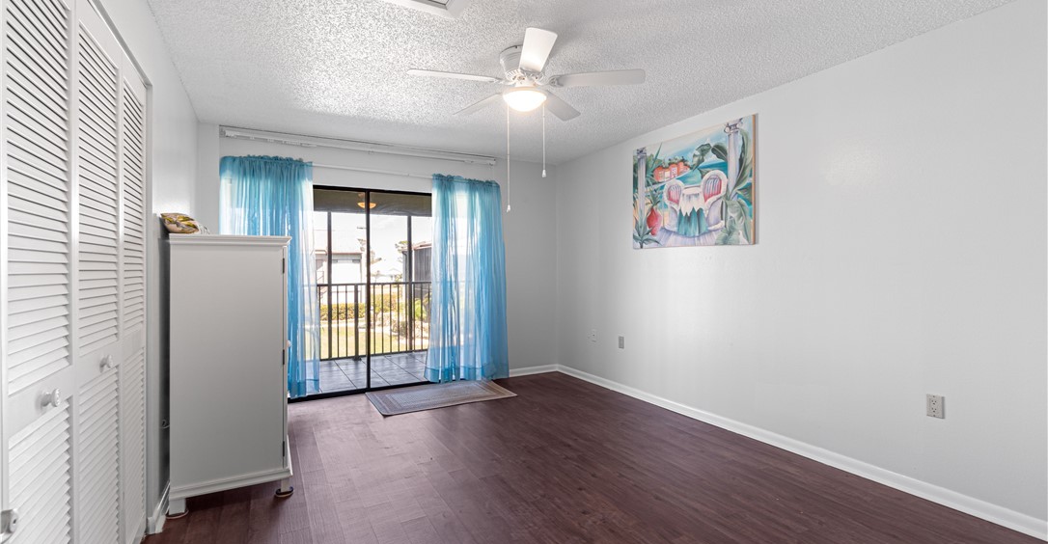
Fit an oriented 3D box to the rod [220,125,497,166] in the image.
[{"bbox_3d":[-1.425,-1.192,4.233,2.508,0.090,0.075,0,0,-27],"label":"rod"}]

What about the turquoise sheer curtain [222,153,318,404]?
[{"bbox_3d":[-2.202,0.086,3.814,0.756,2.096,0.120,0,0,-27],"label":"turquoise sheer curtain"}]

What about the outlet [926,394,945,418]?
[{"bbox_3d":[2.137,0.699,2.266,0.010,0.115,0.071,0,0,-31],"label":"outlet"}]

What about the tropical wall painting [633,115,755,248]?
[{"bbox_3d":[1.329,-0.673,3.599,0.030,0.930,1.170,0,0,-31],"label":"tropical wall painting"}]

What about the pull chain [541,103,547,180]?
[{"bbox_3d":[0.117,-0.760,2.510,0.020,0.445,0.020,0,0,0],"label":"pull chain"}]

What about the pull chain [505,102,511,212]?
[{"bbox_3d":[-0.097,-0.663,2.510,0.020,0.640,0.020,0,0,0],"label":"pull chain"}]

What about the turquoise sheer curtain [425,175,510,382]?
[{"bbox_3d":[-0.585,0.088,4.638,0.939,2.176,0.130,0,0,-27],"label":"turquoise sheer curtain"}]

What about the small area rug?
[{"bbox_3d":[-0.779,1.186,4.229,1.280,0.012,0.760,0,0,-28],"label":"small area rug"}]

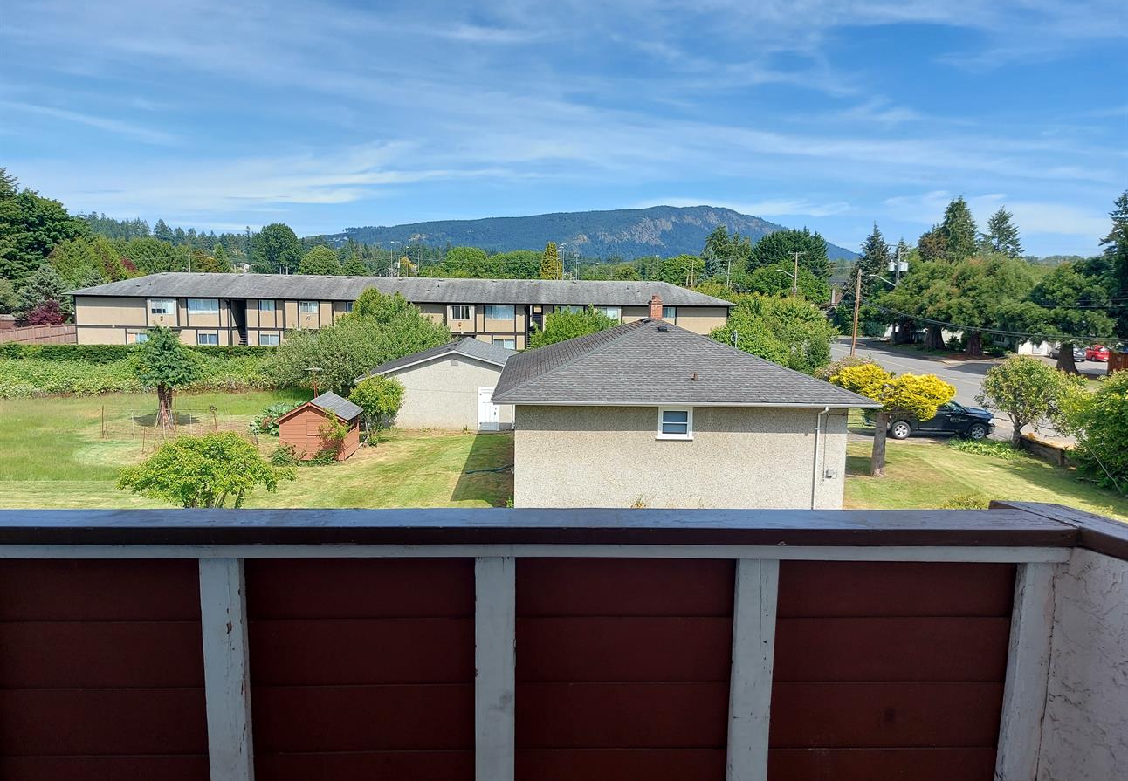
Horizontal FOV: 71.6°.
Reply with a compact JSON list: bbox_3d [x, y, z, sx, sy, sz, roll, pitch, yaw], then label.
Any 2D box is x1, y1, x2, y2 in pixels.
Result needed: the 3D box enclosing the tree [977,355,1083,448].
[{"bbox_3d":[20.589,0.512,34.549,4.030,4.185,4.200,5,9,31],"label":"tree"}]

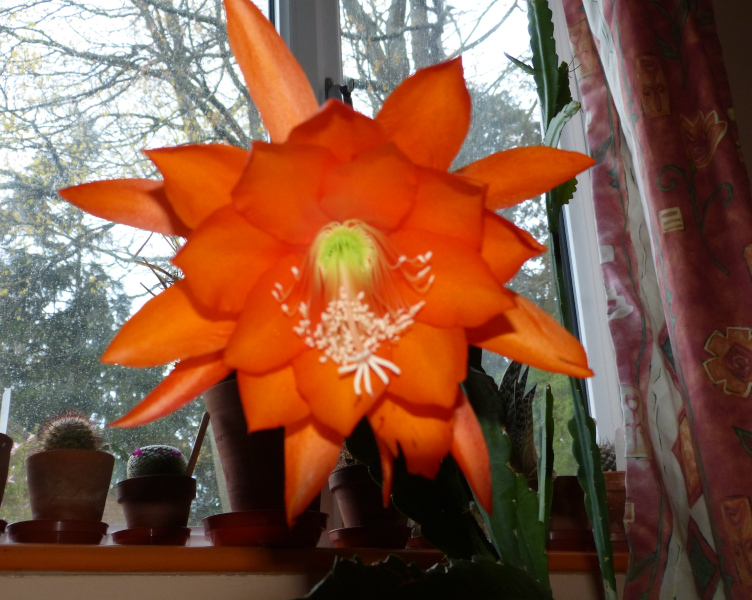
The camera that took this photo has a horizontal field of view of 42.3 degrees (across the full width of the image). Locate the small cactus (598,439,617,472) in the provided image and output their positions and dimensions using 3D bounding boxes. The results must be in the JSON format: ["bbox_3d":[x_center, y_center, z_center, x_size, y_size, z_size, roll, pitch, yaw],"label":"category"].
[{"bbox_3d":[0.299,0.205,1.280,0.040,0.046,0.040,-3,-20,0],"label":"small cactus"}]

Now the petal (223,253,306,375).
[{"bbox_3d":[-0.037,0.004,0.335,0.029,0.048,0.014,37,-24,-7],"label":"petal"}]

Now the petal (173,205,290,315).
[{"bbox_3d":[-0.049,-0.014,0.333,0.046,0.035,0.014,-6,13,-30],"label":"petal"}]

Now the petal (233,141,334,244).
[{"bbox_3d":[-0.031,-0.036,0.330,0.030,0.014,0.047,-33,-47,6],"label":"petal"}]

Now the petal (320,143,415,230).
[{"bbox_3d":[-0.003,-0.038,0.329,0.032,0.015,0.043,5,-39,-1],"label":"petal"}]

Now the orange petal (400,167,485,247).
[{"bbox_3d":[0.022,-0.031,0.331,0.029,0.014,0.040,46,-47,-8],"label":"orange petal"}]

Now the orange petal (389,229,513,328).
[{"bbox_3d":[0.025,-0.008,0.333,0.049,0.032,0.015,25,12,27],"label":"orange petal"}]

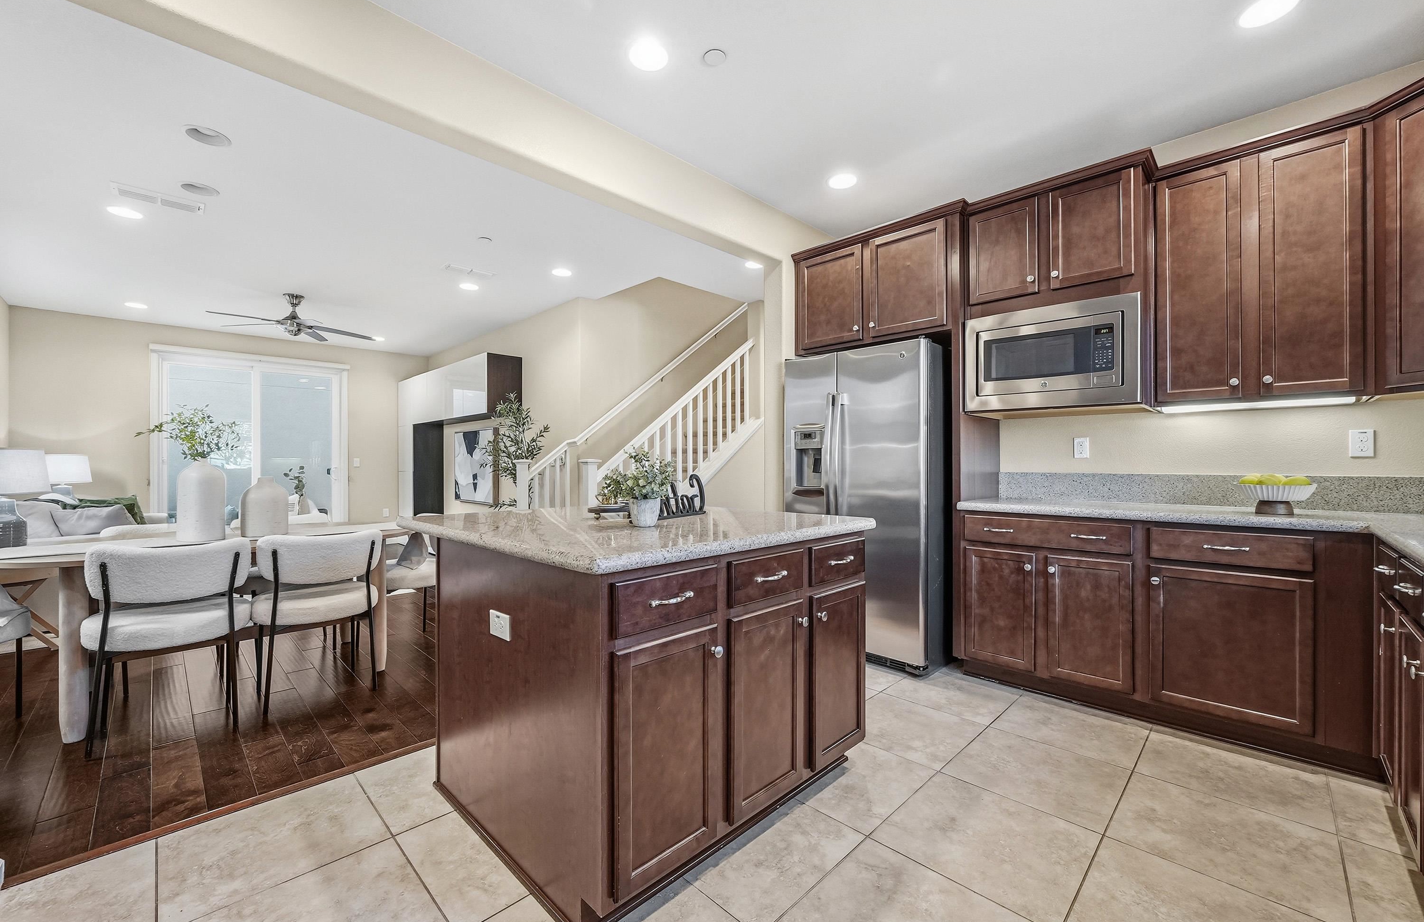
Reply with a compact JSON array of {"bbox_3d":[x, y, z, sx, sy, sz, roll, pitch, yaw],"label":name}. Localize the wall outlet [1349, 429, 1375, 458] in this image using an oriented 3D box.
[{"bbox_3d":[2.759,-0.073,2.351,0.012,0.115,0.070,0,-1,-45],"label":"wall outlet"}]

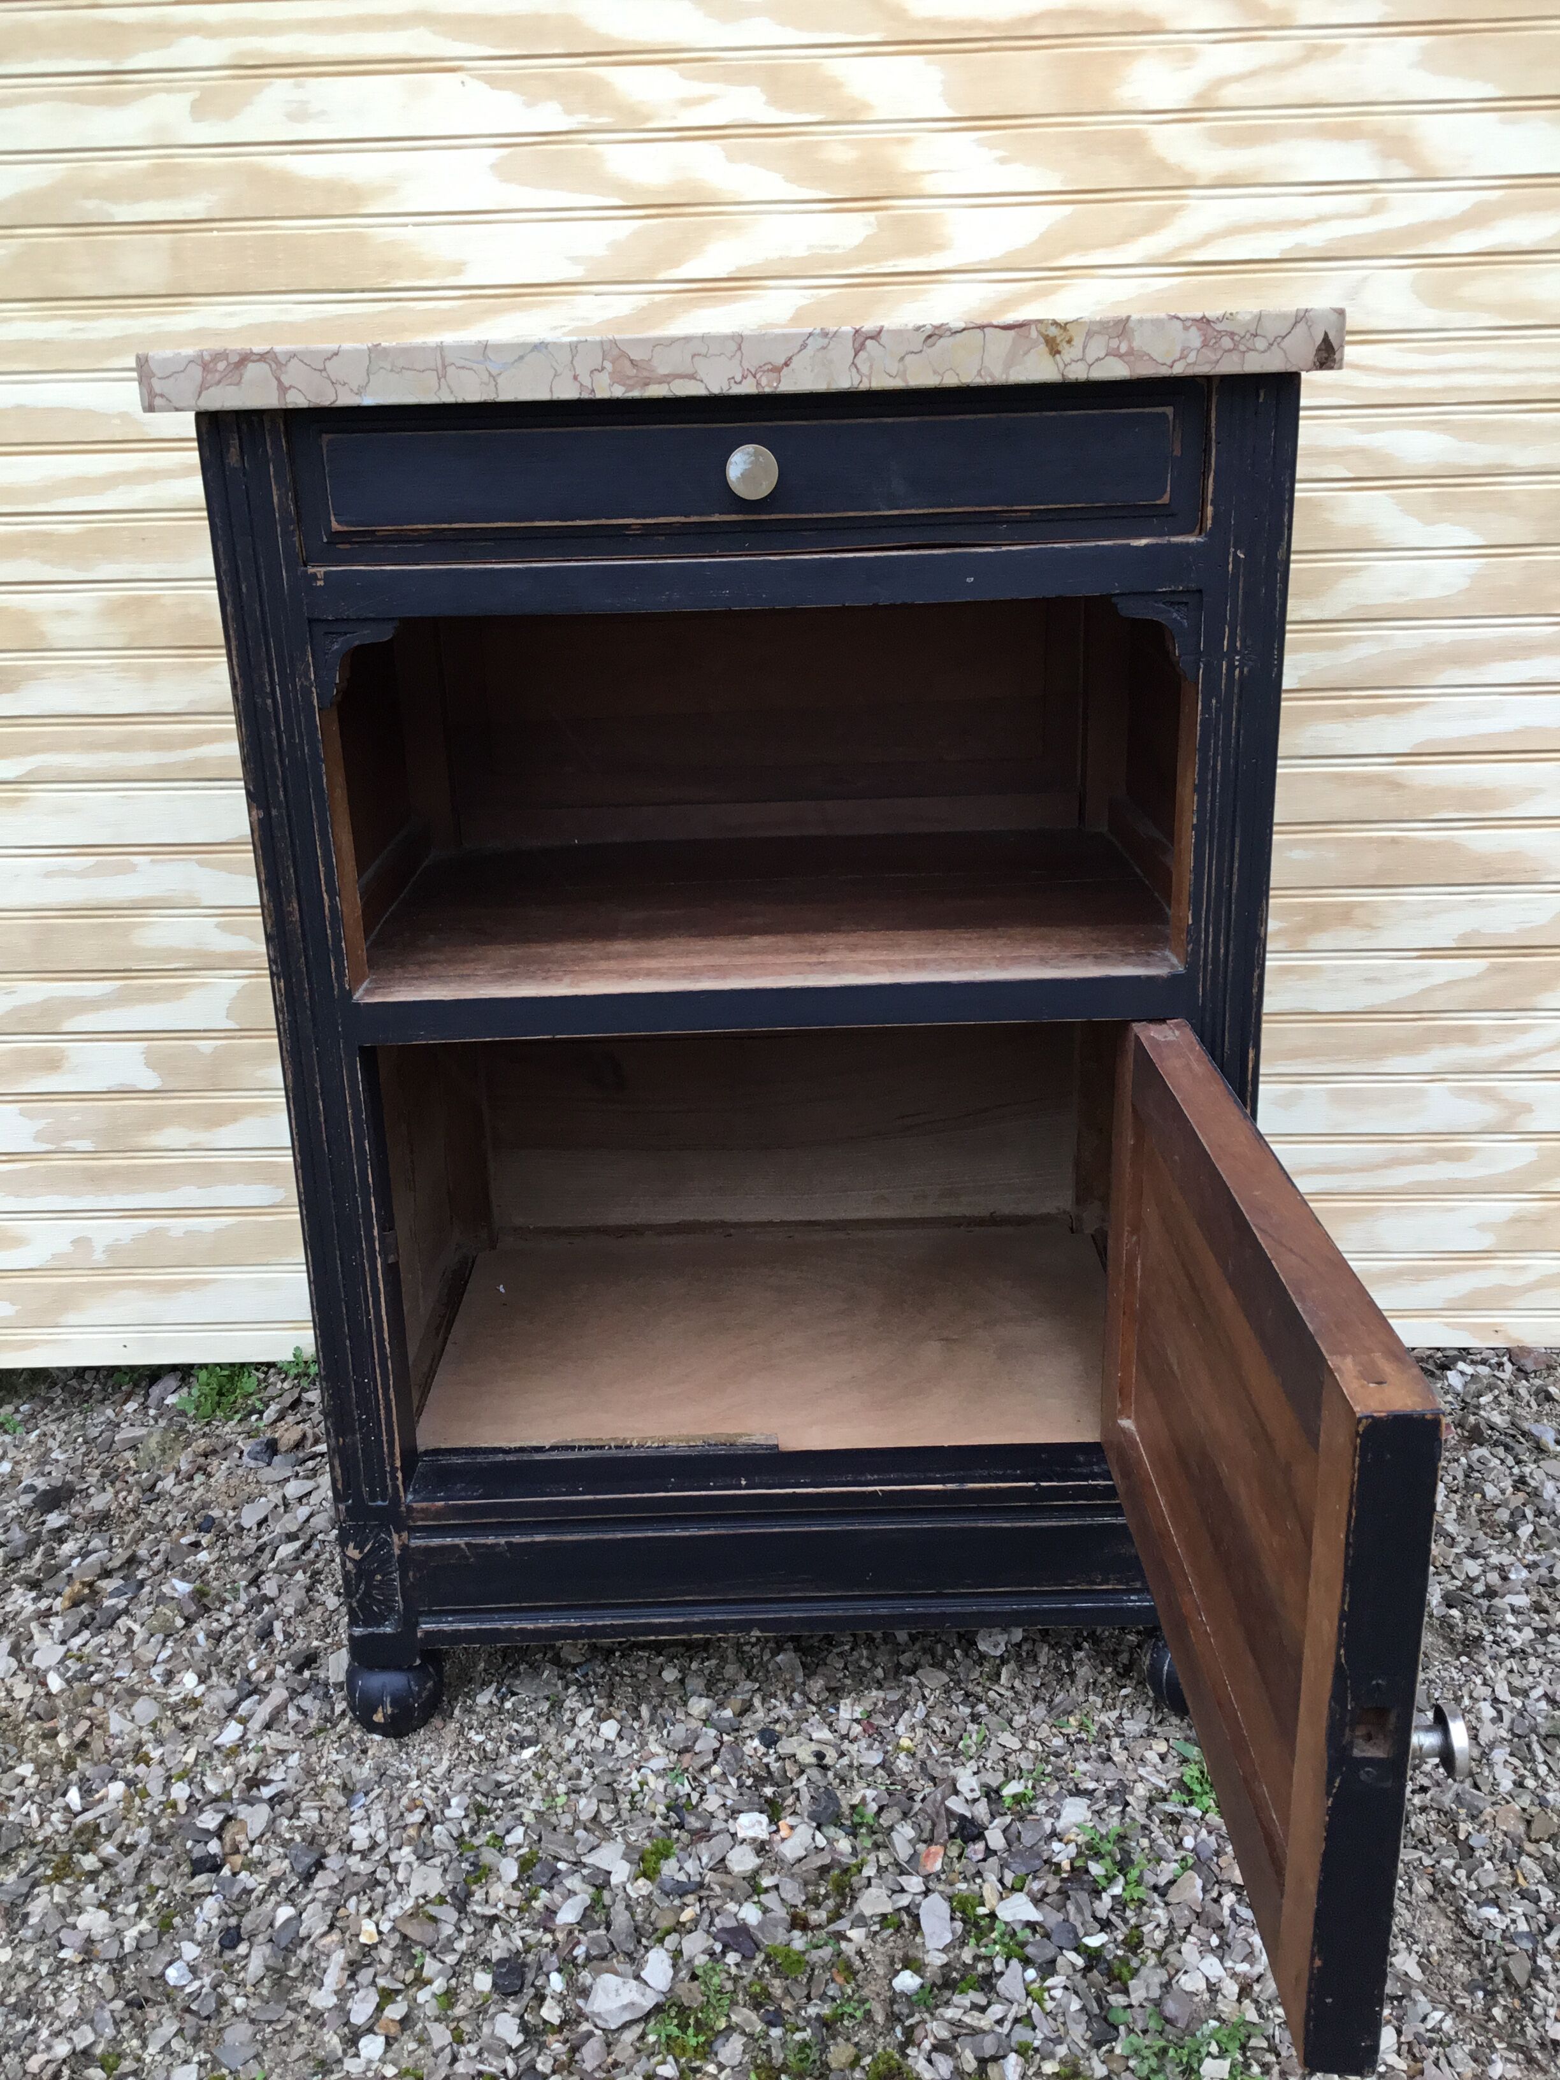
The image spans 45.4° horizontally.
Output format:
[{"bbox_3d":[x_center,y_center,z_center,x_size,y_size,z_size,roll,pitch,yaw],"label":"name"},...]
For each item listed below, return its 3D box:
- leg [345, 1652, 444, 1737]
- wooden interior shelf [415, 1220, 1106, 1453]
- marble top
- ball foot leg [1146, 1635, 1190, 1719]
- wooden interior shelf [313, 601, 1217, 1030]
[{"bbox_3d":[-0.244,0.409,1.181,0.062,0.059,0.062,-2,19,0],"label":"leg"},{"bbox_3d":[0.004,0.213,1.306,0.476,0.024,0.316,-2,19,0],"label":"wooden interior shelf"},{"bbox_3d":[-0.019,-0.387,1.073,0.574,0.027,0.392,-2,19,0],"label":"marble top"},{"bbox_3d":[0.263,0.392,1.180,0.062,0.059,0.062,-2,19,0],"label":"ball foot leg"},{"bbox_3d":[-0.009,-0.177,1.146,0.472,0.212,0.356,-2,19,0],"label":"wooden interior shelf"}]

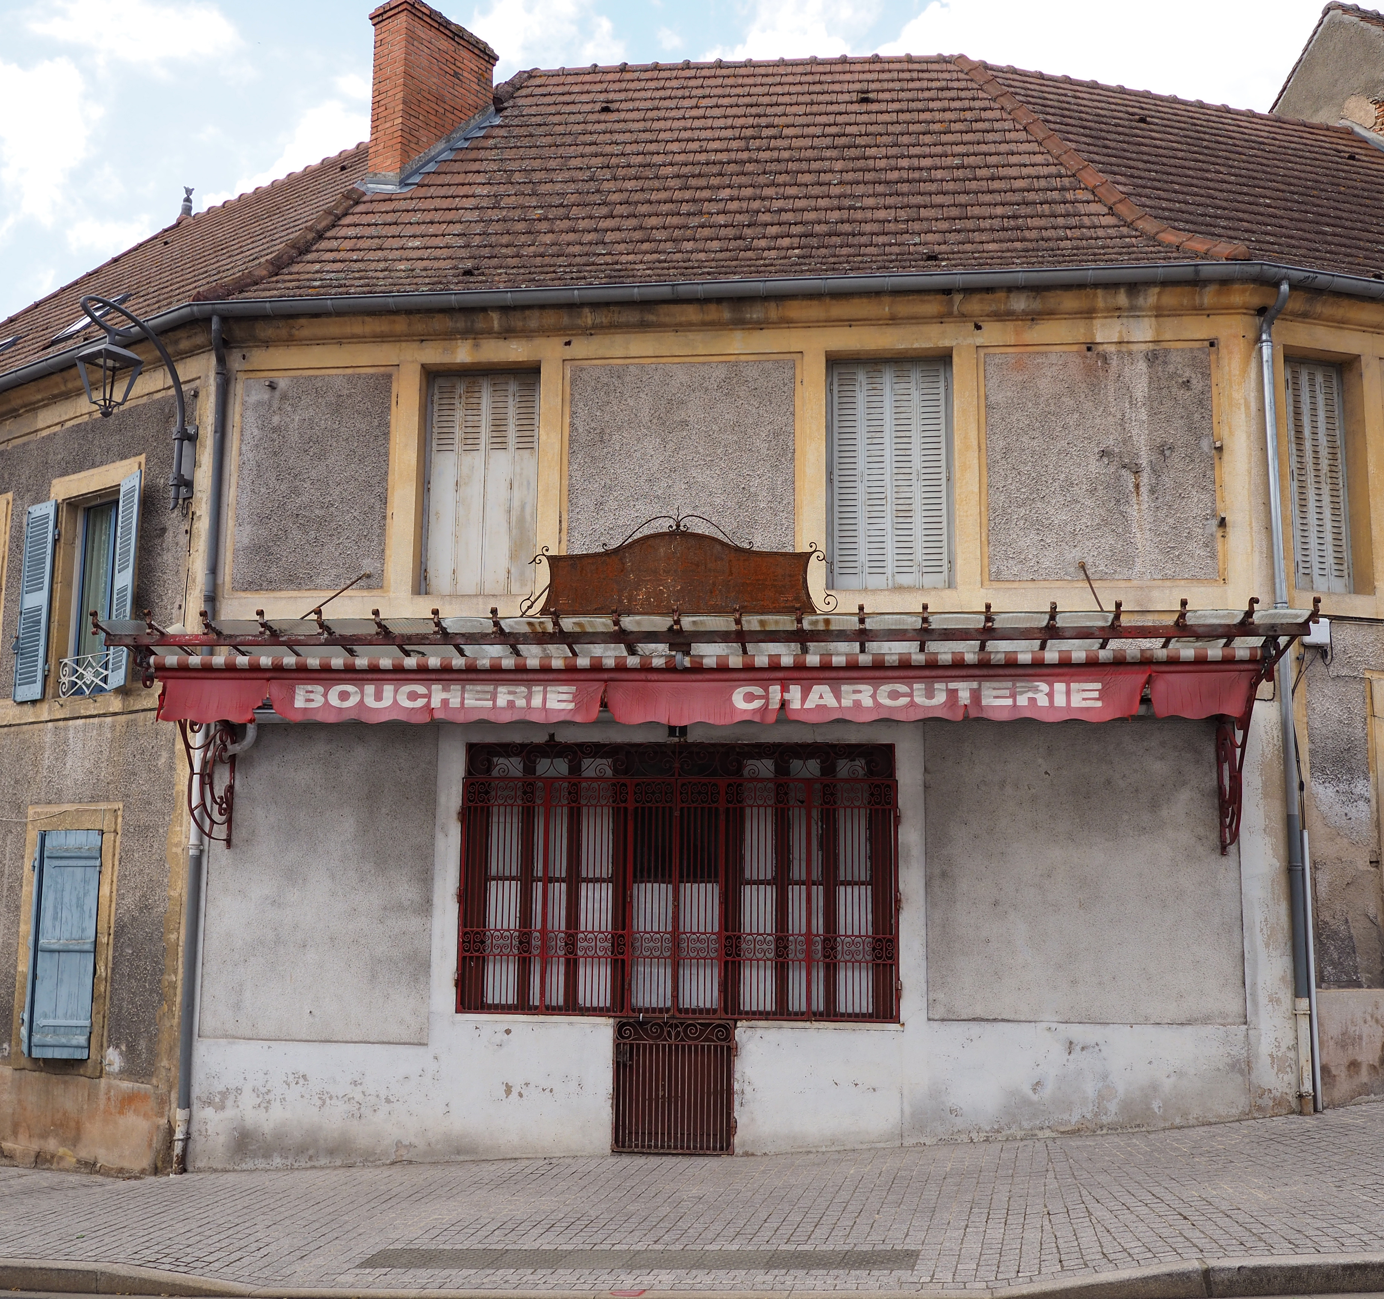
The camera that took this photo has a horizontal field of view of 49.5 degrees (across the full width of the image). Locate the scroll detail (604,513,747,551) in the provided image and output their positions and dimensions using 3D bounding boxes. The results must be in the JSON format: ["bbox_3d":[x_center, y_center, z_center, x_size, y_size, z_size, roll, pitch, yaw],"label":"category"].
[{"bbox_3d":[-0.101,-0.751,9.573,0.887,0.238,0.040,0,-8,7],"label":"scroll detail"}]

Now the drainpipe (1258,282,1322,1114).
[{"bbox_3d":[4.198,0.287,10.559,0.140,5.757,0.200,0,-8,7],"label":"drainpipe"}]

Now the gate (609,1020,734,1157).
[{"bbox_3d":[-0.133,3.132,10.760,0.880,0.935,0.060,0,-8,7],"label":"gate"}]

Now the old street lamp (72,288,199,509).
[{"bbox_3d":[-4.337,-1.918,11.791,0.420,1.541,0.944,-6,-10,37],"label":"old street lamp"}]

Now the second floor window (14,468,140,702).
[{"bbox_3d":[-5.338,-0.458,12.960,1.643,1.809,0.250,-6,-10,37],"label":"second floor window"}]

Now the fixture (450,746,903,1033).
[{"bbox_3d":[-0.120,1.668,10.939,3.229,1.988,0.100,0,-8,7],"label":"fixture"}]

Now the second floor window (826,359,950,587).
[{"bbox_3d":[1.496,-1.342,11.367,0.950,1.822,0.200,0,-8,7],"label":"second floor window"}]

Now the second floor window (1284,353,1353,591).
[{"bbox_3d":[4.635,-1.318,11.162,0.717,1.825,0.200,3,-9,-18],"label":"second floor window"}]

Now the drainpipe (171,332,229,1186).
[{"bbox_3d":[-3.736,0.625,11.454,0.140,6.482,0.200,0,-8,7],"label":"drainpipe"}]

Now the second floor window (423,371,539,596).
[{"bbox_3d":[-1.663,-1.317,11.740,0.971,1.827,0.200,0,-8,7],"label":"second floor window"}]

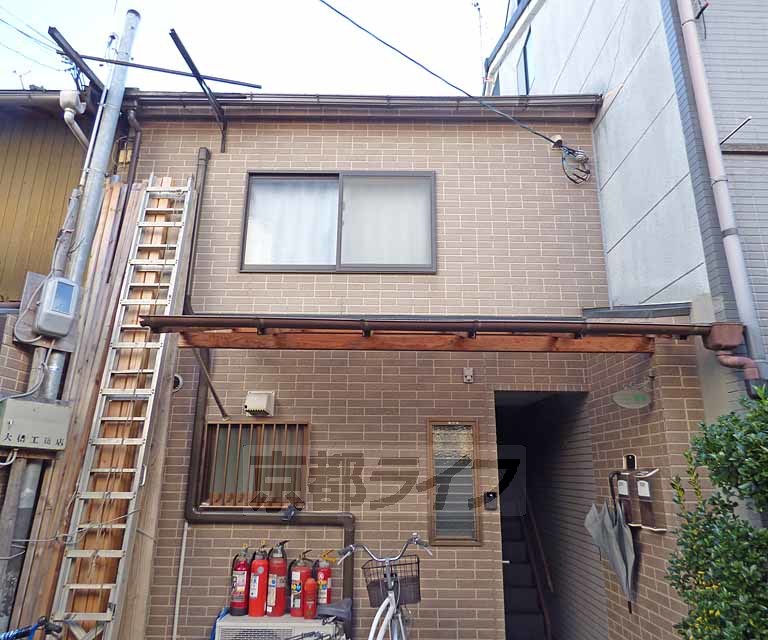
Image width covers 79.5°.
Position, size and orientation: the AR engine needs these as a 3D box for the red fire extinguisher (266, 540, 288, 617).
[{"bbox_3d":[-0.711,1.715,3.092,0.145,0.442,0.140,-2,-15,10],"label":"red fire extinguisher"}]

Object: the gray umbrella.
[{"bbox_3d":[1.382,1.352,2.823,0.250,0.770,0.220,0,-14,0],"label":"gray umbrella"}]

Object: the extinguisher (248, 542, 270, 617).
[{"bbox_3d":[-0.821,1.717,3.091,0.145,0.435,0.140,-2,-15,10],"label":"extinguisher"}]

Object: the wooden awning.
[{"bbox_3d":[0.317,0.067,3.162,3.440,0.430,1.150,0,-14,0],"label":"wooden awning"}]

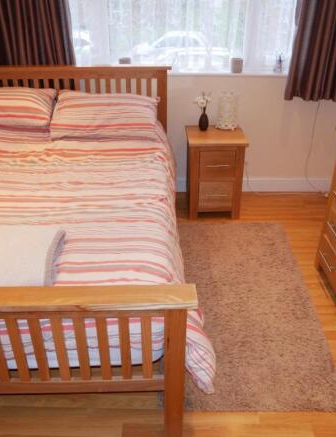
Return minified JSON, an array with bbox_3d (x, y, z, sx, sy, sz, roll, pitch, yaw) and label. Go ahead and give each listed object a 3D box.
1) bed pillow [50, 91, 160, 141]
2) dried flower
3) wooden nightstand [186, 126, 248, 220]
[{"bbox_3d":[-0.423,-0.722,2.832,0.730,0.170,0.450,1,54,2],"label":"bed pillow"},{"bbox_3d":[0.255,-0.854,2.950,0.125,0.135,0.105,1,29,2],"label":"dried flower"},{"bbox_3d":[0.355,-0.340,3.050,0.415,0.585,0.420,1,29,2],"label":"wooden nightstand"}]

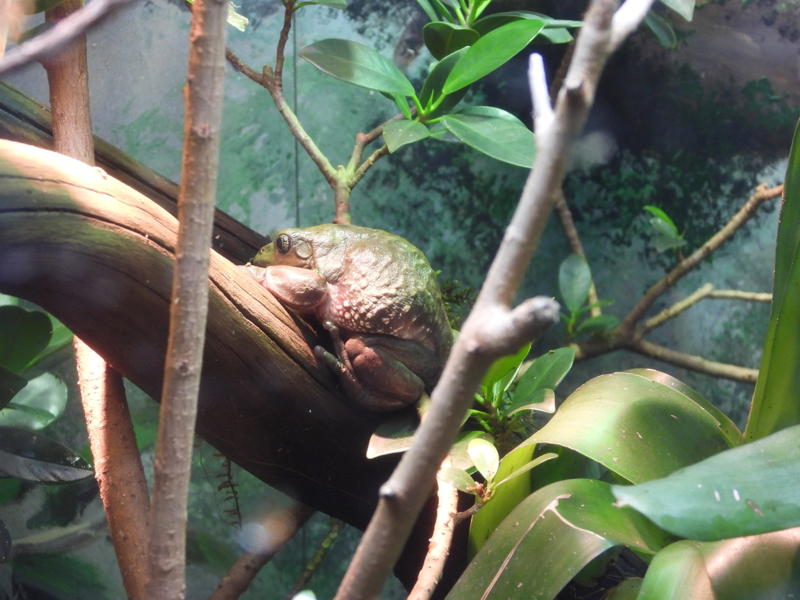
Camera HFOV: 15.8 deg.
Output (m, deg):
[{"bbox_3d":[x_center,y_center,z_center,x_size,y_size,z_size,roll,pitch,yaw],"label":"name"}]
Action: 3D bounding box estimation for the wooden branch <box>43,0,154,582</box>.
[{"bbox_3d":[-0.170,0.000,1.620,0.030,0.335,0.040,-7,0,0],"label":"wooden branch"}]

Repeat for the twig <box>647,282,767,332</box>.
[{"bbox_3d":[0.179,0.004,1.680,0.077,0.017,0.020,-15,0,0],"label":"twig"}]

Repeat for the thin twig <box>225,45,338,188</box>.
[{"bbox_3d":[-0.064,-0.100,1.570,0.021,0.098,0.018,-37,0,0],"label":"thin twig"}]

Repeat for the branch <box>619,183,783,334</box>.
[{"bbox_3d":[0.177,-0.024,1.700,0.125,0.017,0.020,-41,0,0],"label":"branch"}]

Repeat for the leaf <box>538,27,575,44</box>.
[{"bbox_3d":[0.085,-0.147,1.600,0.027,0.010,0.018,1,5,6],"label":"leaf"}]

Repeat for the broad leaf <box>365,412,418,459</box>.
[{"bbox_3d":[-0.003,0.068,1.460,0.029,0.020,0.022,-1,5,-12],"label":"broad leaf"}]

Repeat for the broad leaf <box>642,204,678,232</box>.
[{"bbox_3d":[0.151,-0.047,1.680,0.024,0.012,0.014,27,12,-4],"label":"broad leaf"}]

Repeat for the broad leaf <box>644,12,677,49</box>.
[{"bbox_3d":[0.155,-0.161,1.720,0.012,0.025,0.012,-31,-6,-7],"label":"broad leaf"}]

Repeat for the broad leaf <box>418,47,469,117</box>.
[{"bbox_3d":[0.024,-0.119,1.570,0.023,0.043,0.015,32,-12,13],"label":"broad leaf"}]

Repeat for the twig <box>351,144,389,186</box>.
[{"bbox_3d":[-0.017,-0.073,1.560,0.006,0.028,0.010,43,0,0],"label":"twig"}]

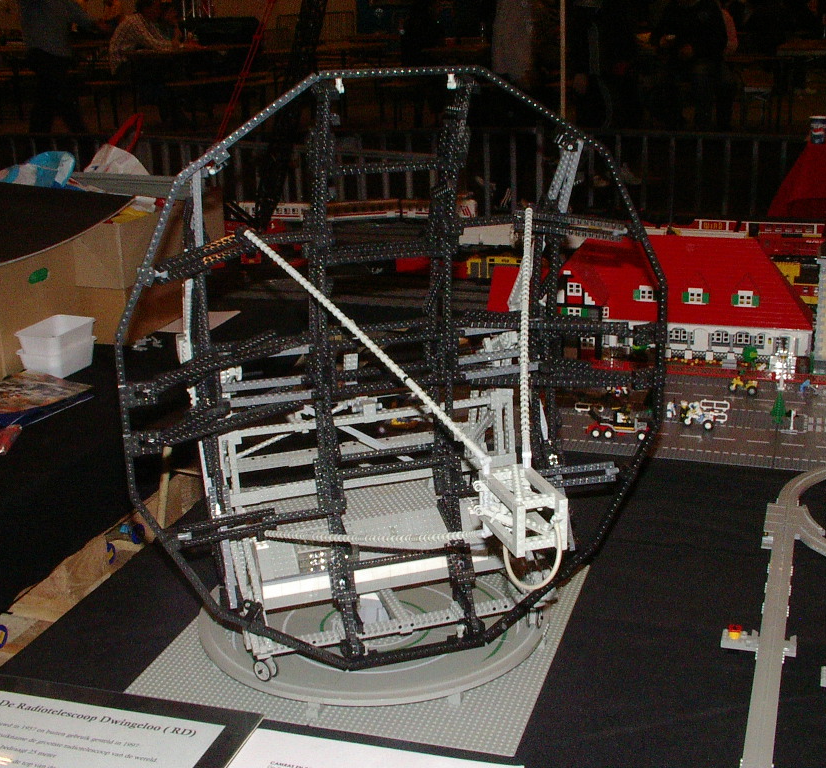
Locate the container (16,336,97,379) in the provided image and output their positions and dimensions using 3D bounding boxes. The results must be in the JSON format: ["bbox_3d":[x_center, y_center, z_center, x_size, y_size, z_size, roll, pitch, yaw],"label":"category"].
[{"bbox_3d":[-0.775,-0.056,2.791,0.113,0.058,0.140,5,19,20],"label":"container"}]

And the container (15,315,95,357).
[{"bbox_3d":[-0.777,-0.096,2.778,0.113,0.058,0.140,5,19,20],"label":"container"}]

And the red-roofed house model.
[{"bbox_3d":[0.572,-0.190,2.894,0.650,0.265,0.205,4,19,17],"label":"red-roofed house model"}]

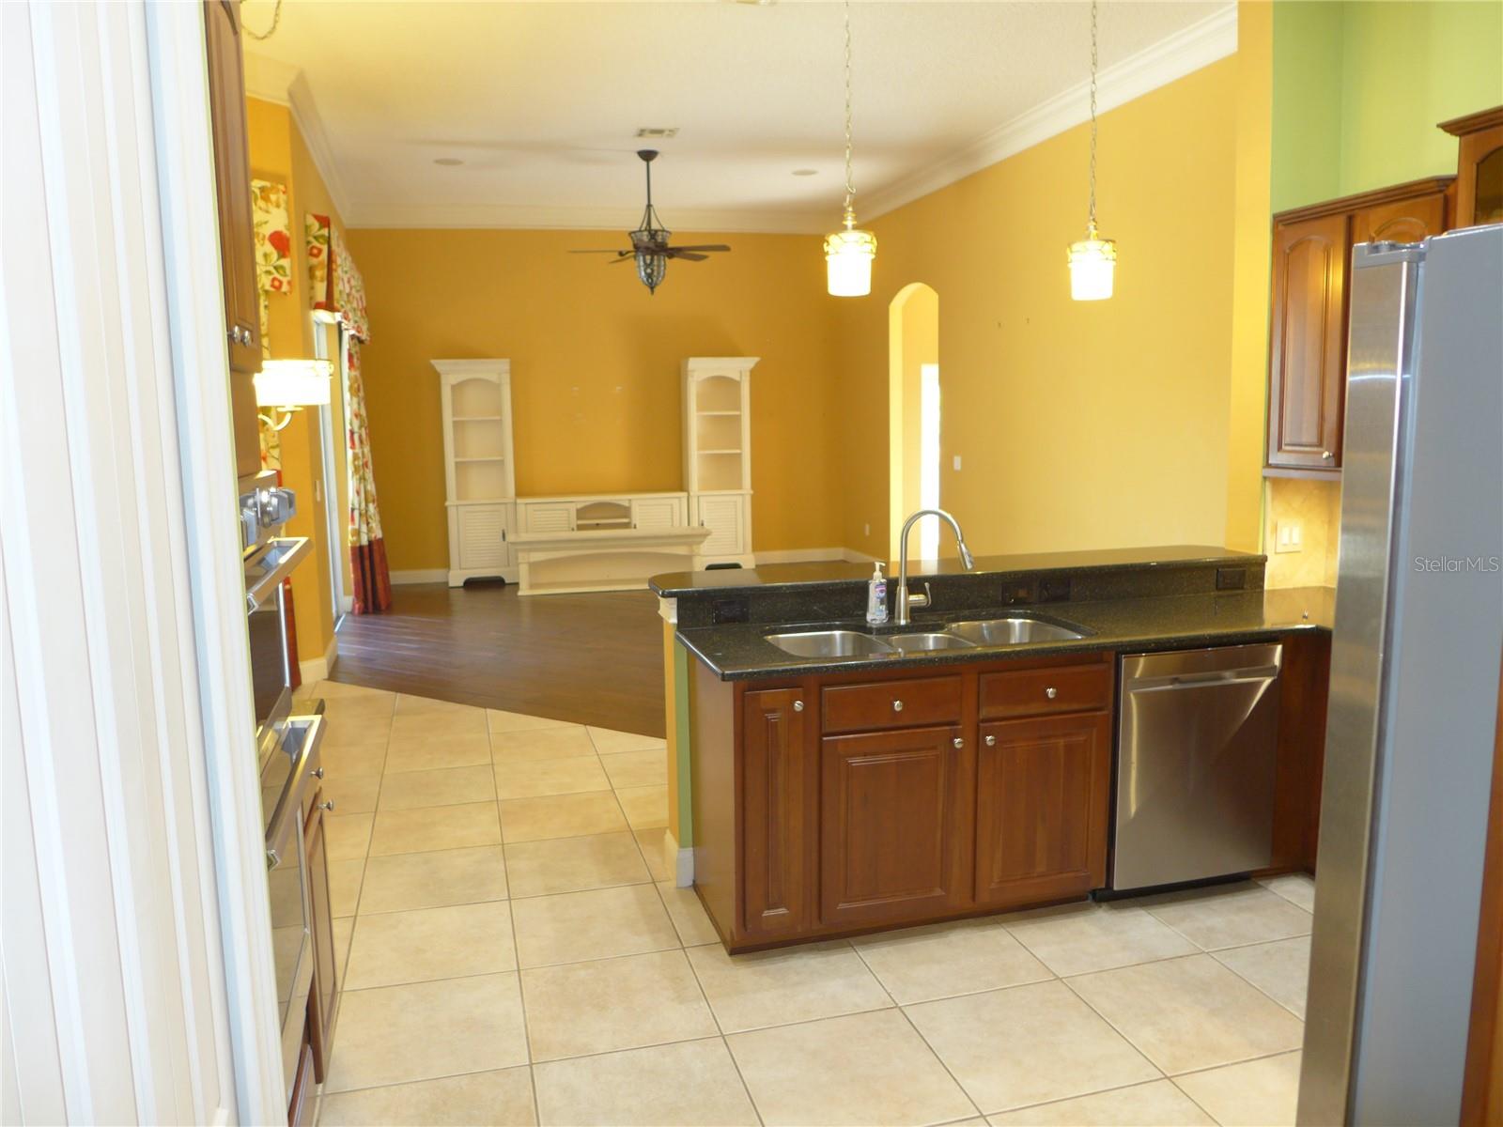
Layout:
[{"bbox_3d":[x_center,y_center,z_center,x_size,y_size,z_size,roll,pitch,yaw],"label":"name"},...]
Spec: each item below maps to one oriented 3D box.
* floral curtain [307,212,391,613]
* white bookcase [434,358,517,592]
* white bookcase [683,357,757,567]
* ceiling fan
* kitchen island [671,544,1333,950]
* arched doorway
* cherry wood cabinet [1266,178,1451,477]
[{"bbox_3d":[-3.112,-0.960,8.143,0.263,2.938,2.629,-3,8,-16],"label":"floral curtain"},{"bbox_3d":[-2.694,-0.887,10.152,0.700,2.150,0.400,-3,8,-16],"label":"white bookcase"},{"bbox_3d":[-0.326,-1.055,10.960,0.700,2.150,0.400,-3,8,-16],"label":"white bookcase"},{"bbox_3d":[-0.804,-2.725,8.351,1.308,1.106,1.268,-3,8,-16],"label":"ceiling fan"},{"bbox_3d":[0.891,0.550,3.898,2.512,1.013,1.193,-3,8,-16],"label":"kitchen island"},{"bbox_3d":[1.582,-1.201,9.818,0.166,2.766,1.130,-3,8,-16],"label":"arched doorway"},{"bbox_3d":[2.351,-0.833,3.900,0.361,1.005,0.707,-3,8,-16],"label":"cherry wood cabinet"}]

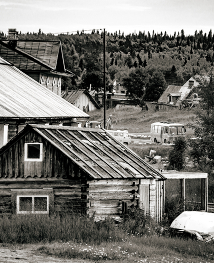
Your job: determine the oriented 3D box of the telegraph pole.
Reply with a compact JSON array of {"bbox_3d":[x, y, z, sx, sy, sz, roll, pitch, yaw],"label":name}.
[{"bbox_3d":[-0.186,-3.471,245.000,0.250,9.600,0.250,0,0,0],"label":"telegraph pole"}]

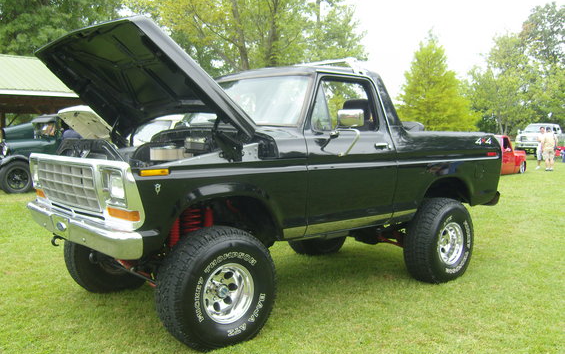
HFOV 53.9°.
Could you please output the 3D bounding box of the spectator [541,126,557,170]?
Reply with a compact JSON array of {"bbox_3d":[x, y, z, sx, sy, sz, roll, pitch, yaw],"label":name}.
[{"bbox_3d":[10.706,-1.129,22.300,0.600,1.730,0.380,1,5,6],"label":"spectator"}]

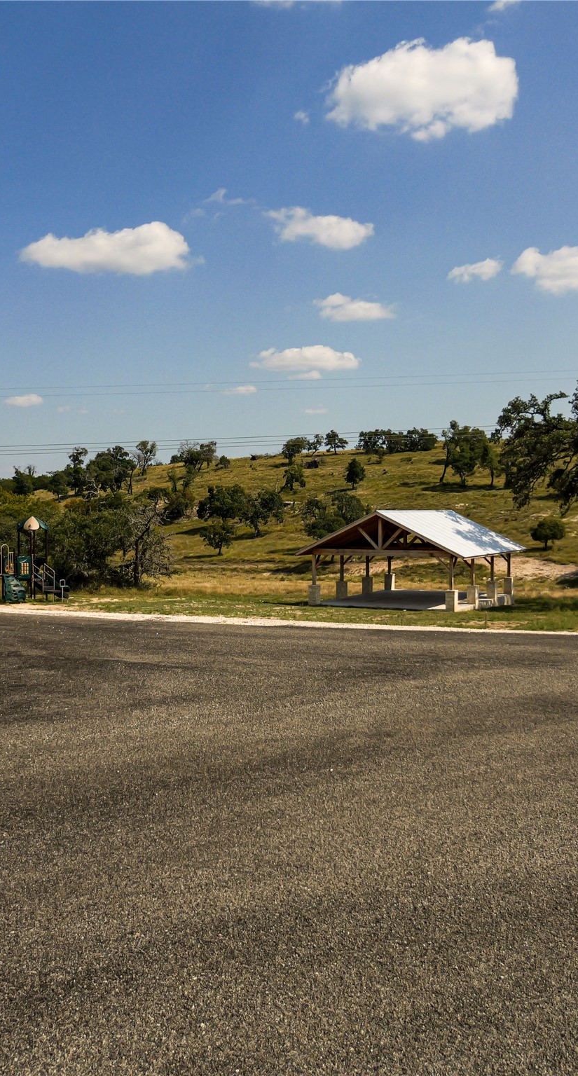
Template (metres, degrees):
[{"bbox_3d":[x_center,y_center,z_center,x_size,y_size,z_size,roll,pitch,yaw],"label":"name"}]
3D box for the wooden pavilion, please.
[{"bbox_3d":[6.893,0.916,52.914,8.730,4.750,11.460,1,2,28],"label":"wooden pavilion"}]

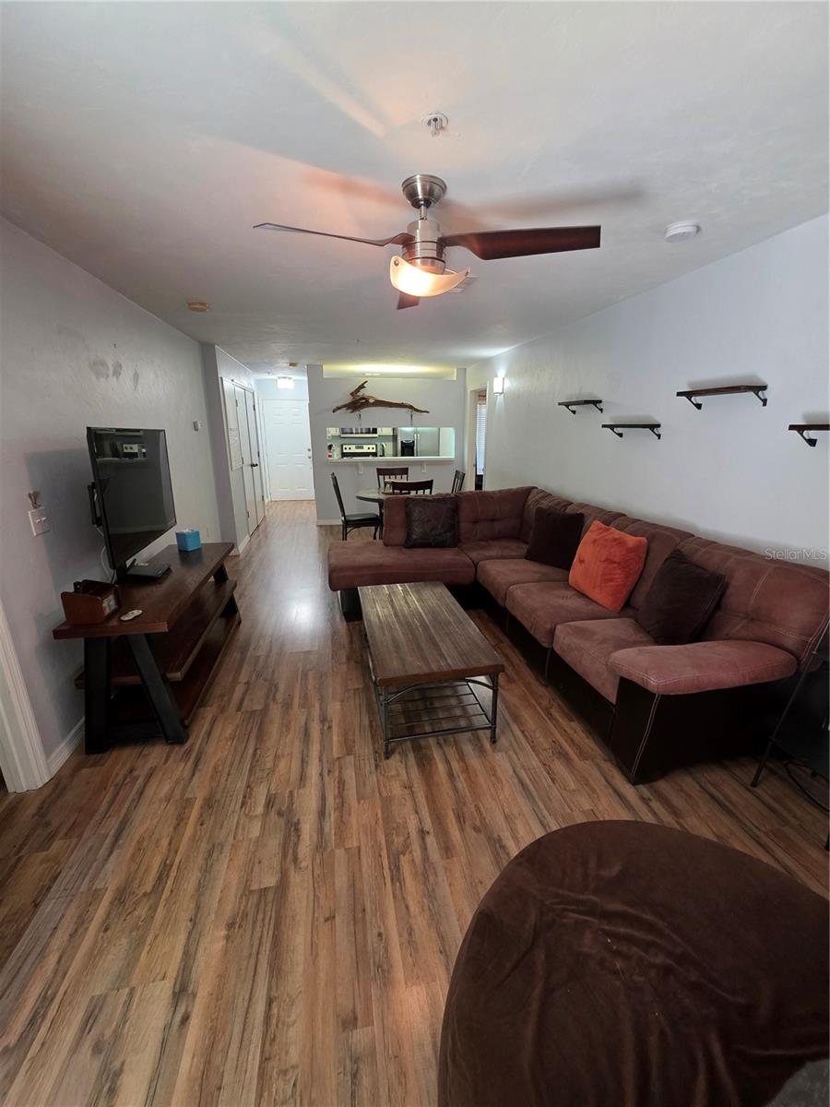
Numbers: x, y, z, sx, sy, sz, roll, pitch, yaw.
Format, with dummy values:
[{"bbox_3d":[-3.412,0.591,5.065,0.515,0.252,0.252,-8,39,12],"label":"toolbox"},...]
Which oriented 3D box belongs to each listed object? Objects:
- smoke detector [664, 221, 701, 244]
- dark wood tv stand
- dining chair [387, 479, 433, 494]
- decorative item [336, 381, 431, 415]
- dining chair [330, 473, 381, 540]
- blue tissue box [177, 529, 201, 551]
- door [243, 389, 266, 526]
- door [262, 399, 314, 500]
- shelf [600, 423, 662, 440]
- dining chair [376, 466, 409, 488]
[{"bbox_3d":[1.245,-1.494,1.937,0.139,0.038,0.139,-2,17,-11],"label":"smoke detector"},{"bbox_3d":[-1.471,0.442,2.551,0.460,0.670,1.370,-2,17,-11],"label":"dark wood tv stand"},{"bbox_3d":[-0.108,-0.338,4.695,0.460,0.990,0.560,-5,17,-19],"label":"dining chair"},{"bbox_3d":[-0.498,-2.375,6.344,1.490,0.460,0.200,-2,17,-11],"label":"decorative item"},{"bbox_3d":[-0.697,-0.440,5.010,0.560,0.990,0.460,-2,17,-11],"label":"dining chair"},{"bbox_3d":[-1.665,-0.093,3.062,0.110,0.130,0.110,8,19,23],"label":"blue tissue box"},{"bbox_3d":[-2.612,-1.545,6.857,0.045,2.040,0.750,-3,17,-11],"label":"door"},{"bbox_3d":[-2.659,-2.164,8.856,0.910,2.040,0.050,-2,17,-11],"label":"door"},{"bbox_3d":[1.507,-0.856,2.924,0.150,0.105,0.410,-3,17,-11],"label":"shelf"},{"bbox_3d":[-0.254,-0.641,5.698,0.450,0.985,0.530,-3,17,-11],"label":"dining chair"}]

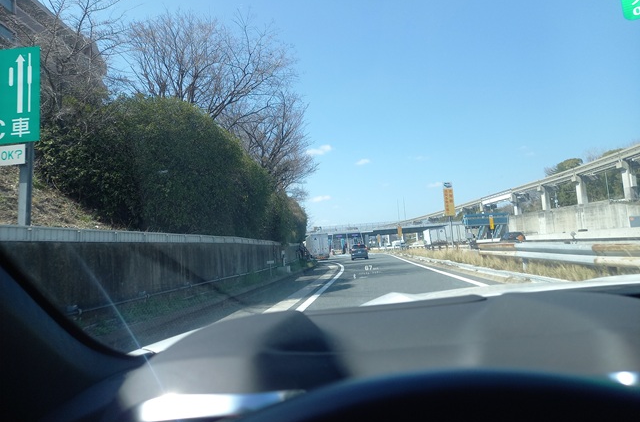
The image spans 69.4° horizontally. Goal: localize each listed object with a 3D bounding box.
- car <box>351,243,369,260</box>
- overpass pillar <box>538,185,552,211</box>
[{"bbox_3d":[4.483,4.573,51.800,1.840,1.680,4.500,-4,-5,5],"label":"car"},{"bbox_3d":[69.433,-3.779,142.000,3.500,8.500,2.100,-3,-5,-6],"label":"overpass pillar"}]

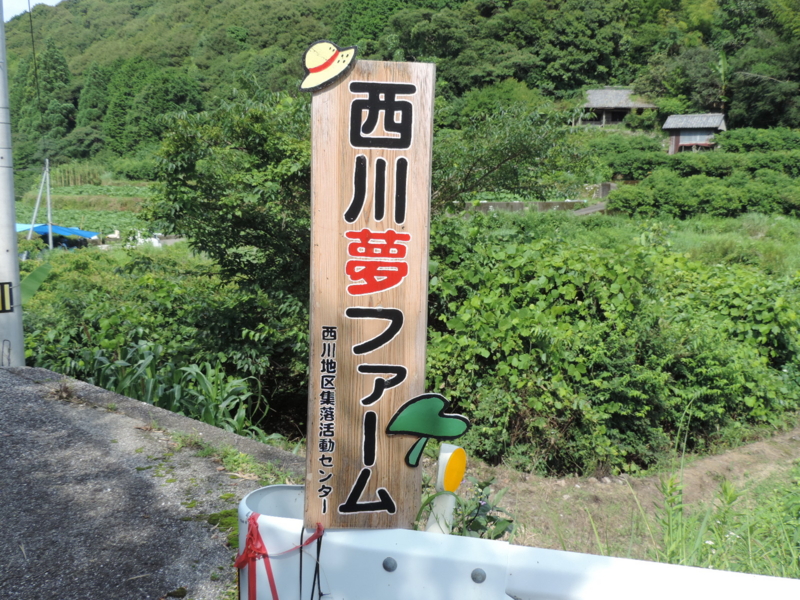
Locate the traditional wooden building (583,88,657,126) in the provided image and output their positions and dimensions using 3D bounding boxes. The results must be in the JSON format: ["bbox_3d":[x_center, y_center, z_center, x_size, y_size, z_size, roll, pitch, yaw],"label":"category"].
[{"bbox_3d":[26.464,-23.184,98.000,8.800,4.700,5.600,2,8,9],"label":"traditional wooden building"}]

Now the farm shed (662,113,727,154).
[{"bbox_3d":[29.707,-16.627,81.500,5.600,4.200,3.800,6,10,35],"label":"farm shed"}]

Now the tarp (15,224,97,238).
[{"bbox_3d":[-22.055,-4.423,52.000,4.800,0.950,3.200,1,8,3],"label":"tarp"}]

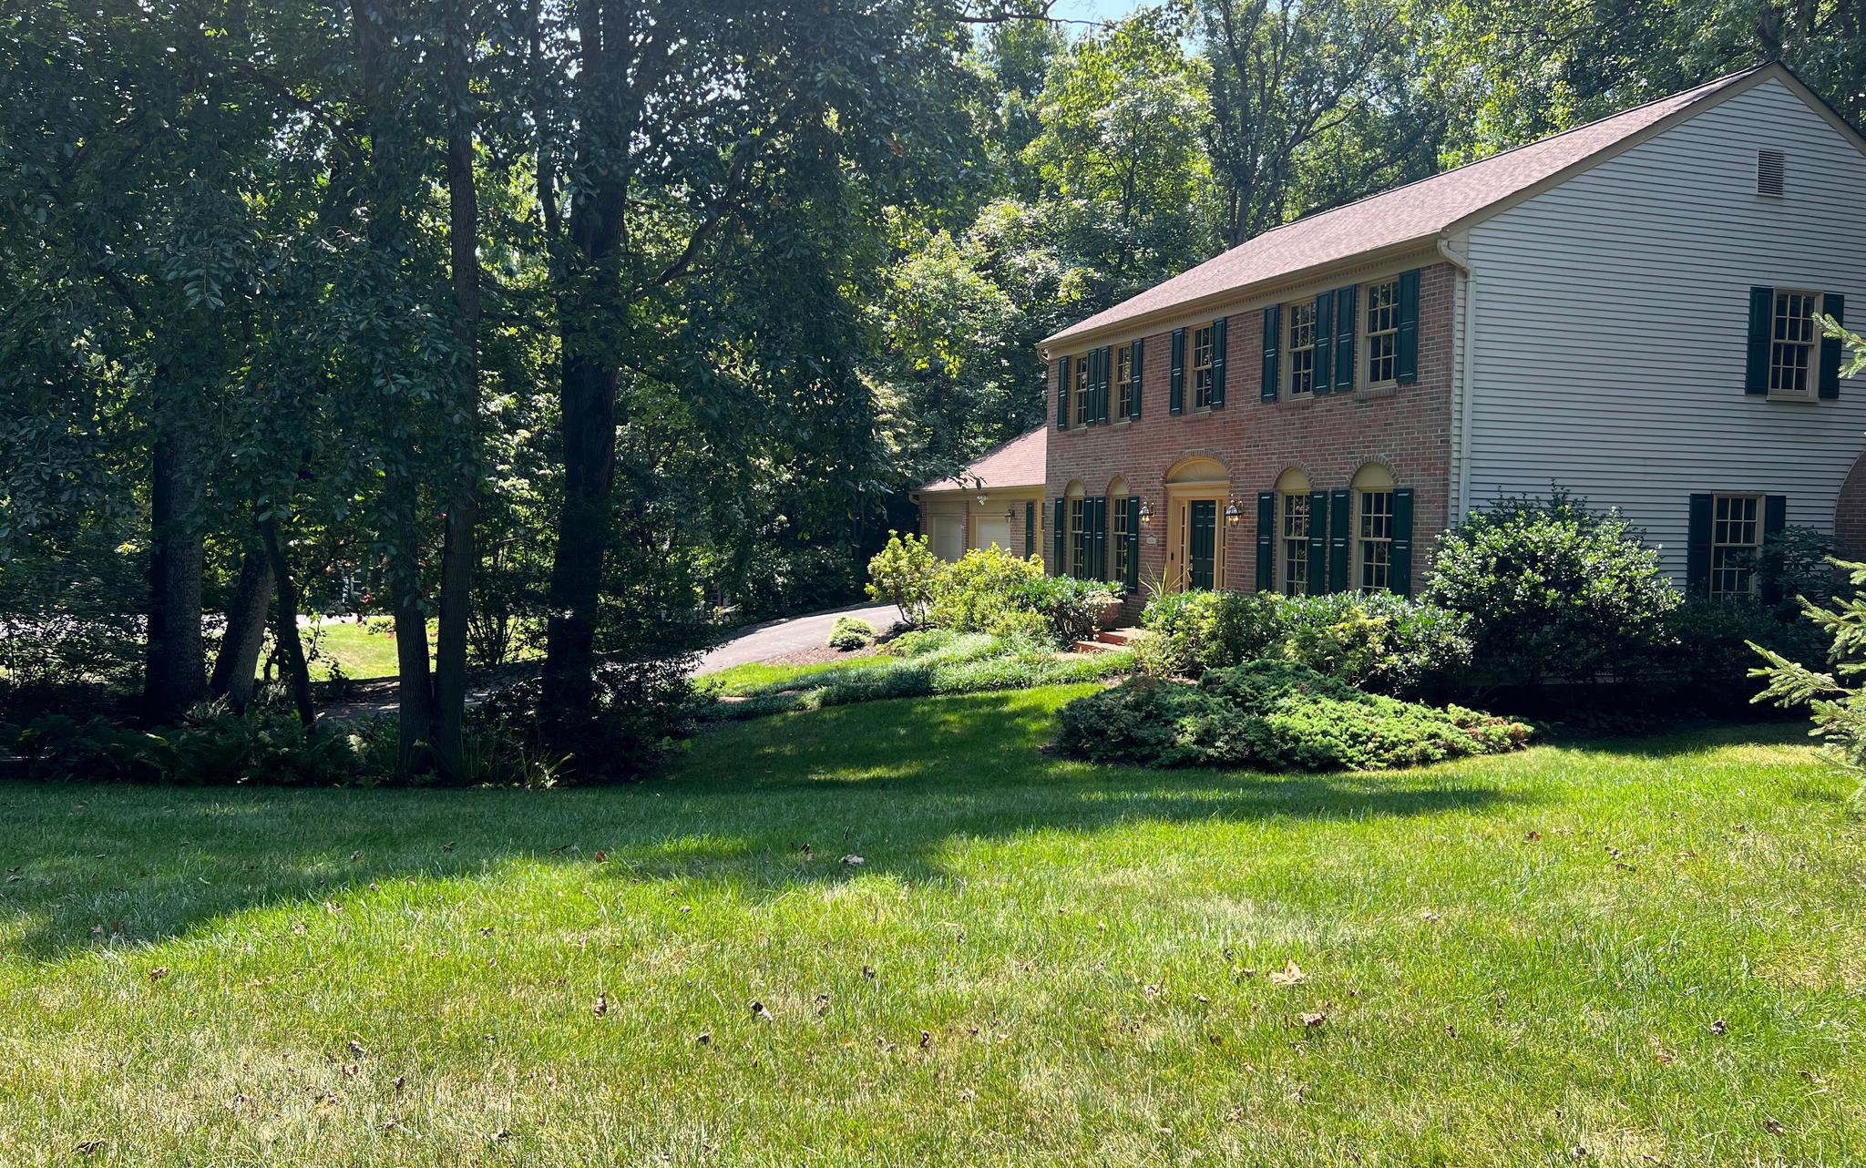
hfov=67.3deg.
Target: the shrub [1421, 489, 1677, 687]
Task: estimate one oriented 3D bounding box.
[{"bbox_3d":[7.396,0.082,16.903,2.955,2.462,2.462,0,3,0],"label":"shrub"}]

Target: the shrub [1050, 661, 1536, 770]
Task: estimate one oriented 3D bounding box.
[{"bbox_3d":[3.487,1.180,13.651,4.334,0.837,2.758,0,3,-10],"label":"shrub"}]

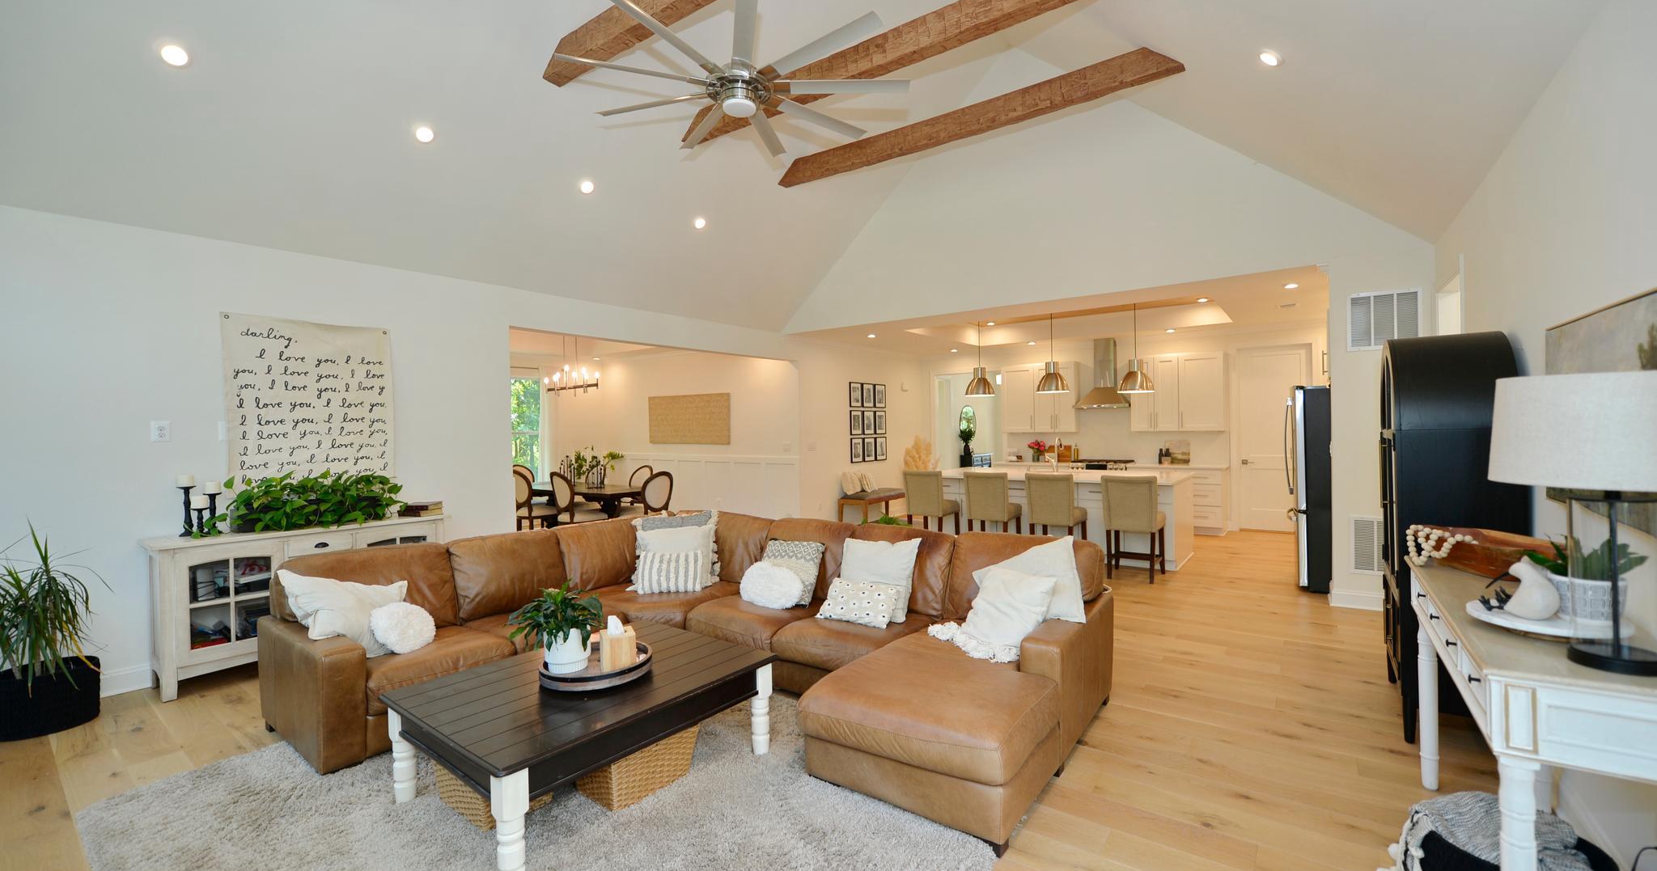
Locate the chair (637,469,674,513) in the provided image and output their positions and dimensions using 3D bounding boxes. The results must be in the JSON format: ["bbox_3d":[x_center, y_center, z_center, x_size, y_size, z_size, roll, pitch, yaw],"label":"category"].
[{"bbox_3d":[-2.333,0.976,8.160,0.590,0.990,0.510,-1,1,36],"label":"chair"}]

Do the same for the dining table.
[{"bbox_3d":[-3.379,1.103,8.862,2.200,0.760,0.920,-1,1,36],"label":"dining table"}]

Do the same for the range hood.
[{"bbox_3d":[4.101,-0.919,9.521,0.770,1.000,0.500,-1,1,36],"label":"range hood"}]

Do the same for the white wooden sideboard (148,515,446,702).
[{"bbox_3d":[-3.372,1.038,4.188,0.425,0.865,1.466,-1,0,37],"label":"white wooden sideboard"}]

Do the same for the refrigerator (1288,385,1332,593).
[{"bbox_3d":[4.710,0.471,5.838,0.860,1.780,0.910,-1,1,36],"label":"refrigerator"}]

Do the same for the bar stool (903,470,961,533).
[{"bbox_3d":[1.216,0.907,7.590,0.485,1.000,0.560,-1,1,36],"label":"bar stool"}]

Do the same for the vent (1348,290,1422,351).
[{"bbox_3d":[4.216,-0.866,4.882,0.430,0.435,0.020,-1,0,37],"label":"vent"}]

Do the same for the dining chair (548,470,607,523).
[{"bbox_3d":[-3.250,0.986,8.409,0.500,1.000,0.580,-1,0,37],"label":"dining chair"}]

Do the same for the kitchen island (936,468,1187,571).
[{"bbox_3d":[2.635,0.918,7.545,2.780,0.915,1.550,-1,0,37],"label":"kitchen island"}]

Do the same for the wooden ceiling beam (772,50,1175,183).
[{"bbox_3d":[0.987,-2.582,5.392,3.510,0.190,0.122,-1,1,36],"label":"wooden ceiling beam"}]

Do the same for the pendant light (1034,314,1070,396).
[{"bbox_3d":[2.602,-1.001,7.489,0.360,1.009,0.360,-1,0,37],"label":"pendant light"}]

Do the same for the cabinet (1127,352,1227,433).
[{"bbox_3d":[4.910,-0.584,9.057,1.145,1.040,0.340,-1,1,36],"label":"cabinet"}]

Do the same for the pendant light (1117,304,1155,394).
[{"bbox_3d":[3.315,-0.991,6.950,0.360,1.060,0.360,-1,0,37],"label":"pendant light"}]

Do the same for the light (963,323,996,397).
[{"bbox_3d":[1.931,-1.042,8.245,0.385,1.080,0.385,-1,1,36],"label":"light"}]

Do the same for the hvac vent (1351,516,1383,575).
[{"bbox_3d":[4.247,0.849,4.874,0.430,0.445,0.020,-1,0,37],"label":"hvac vent"}]

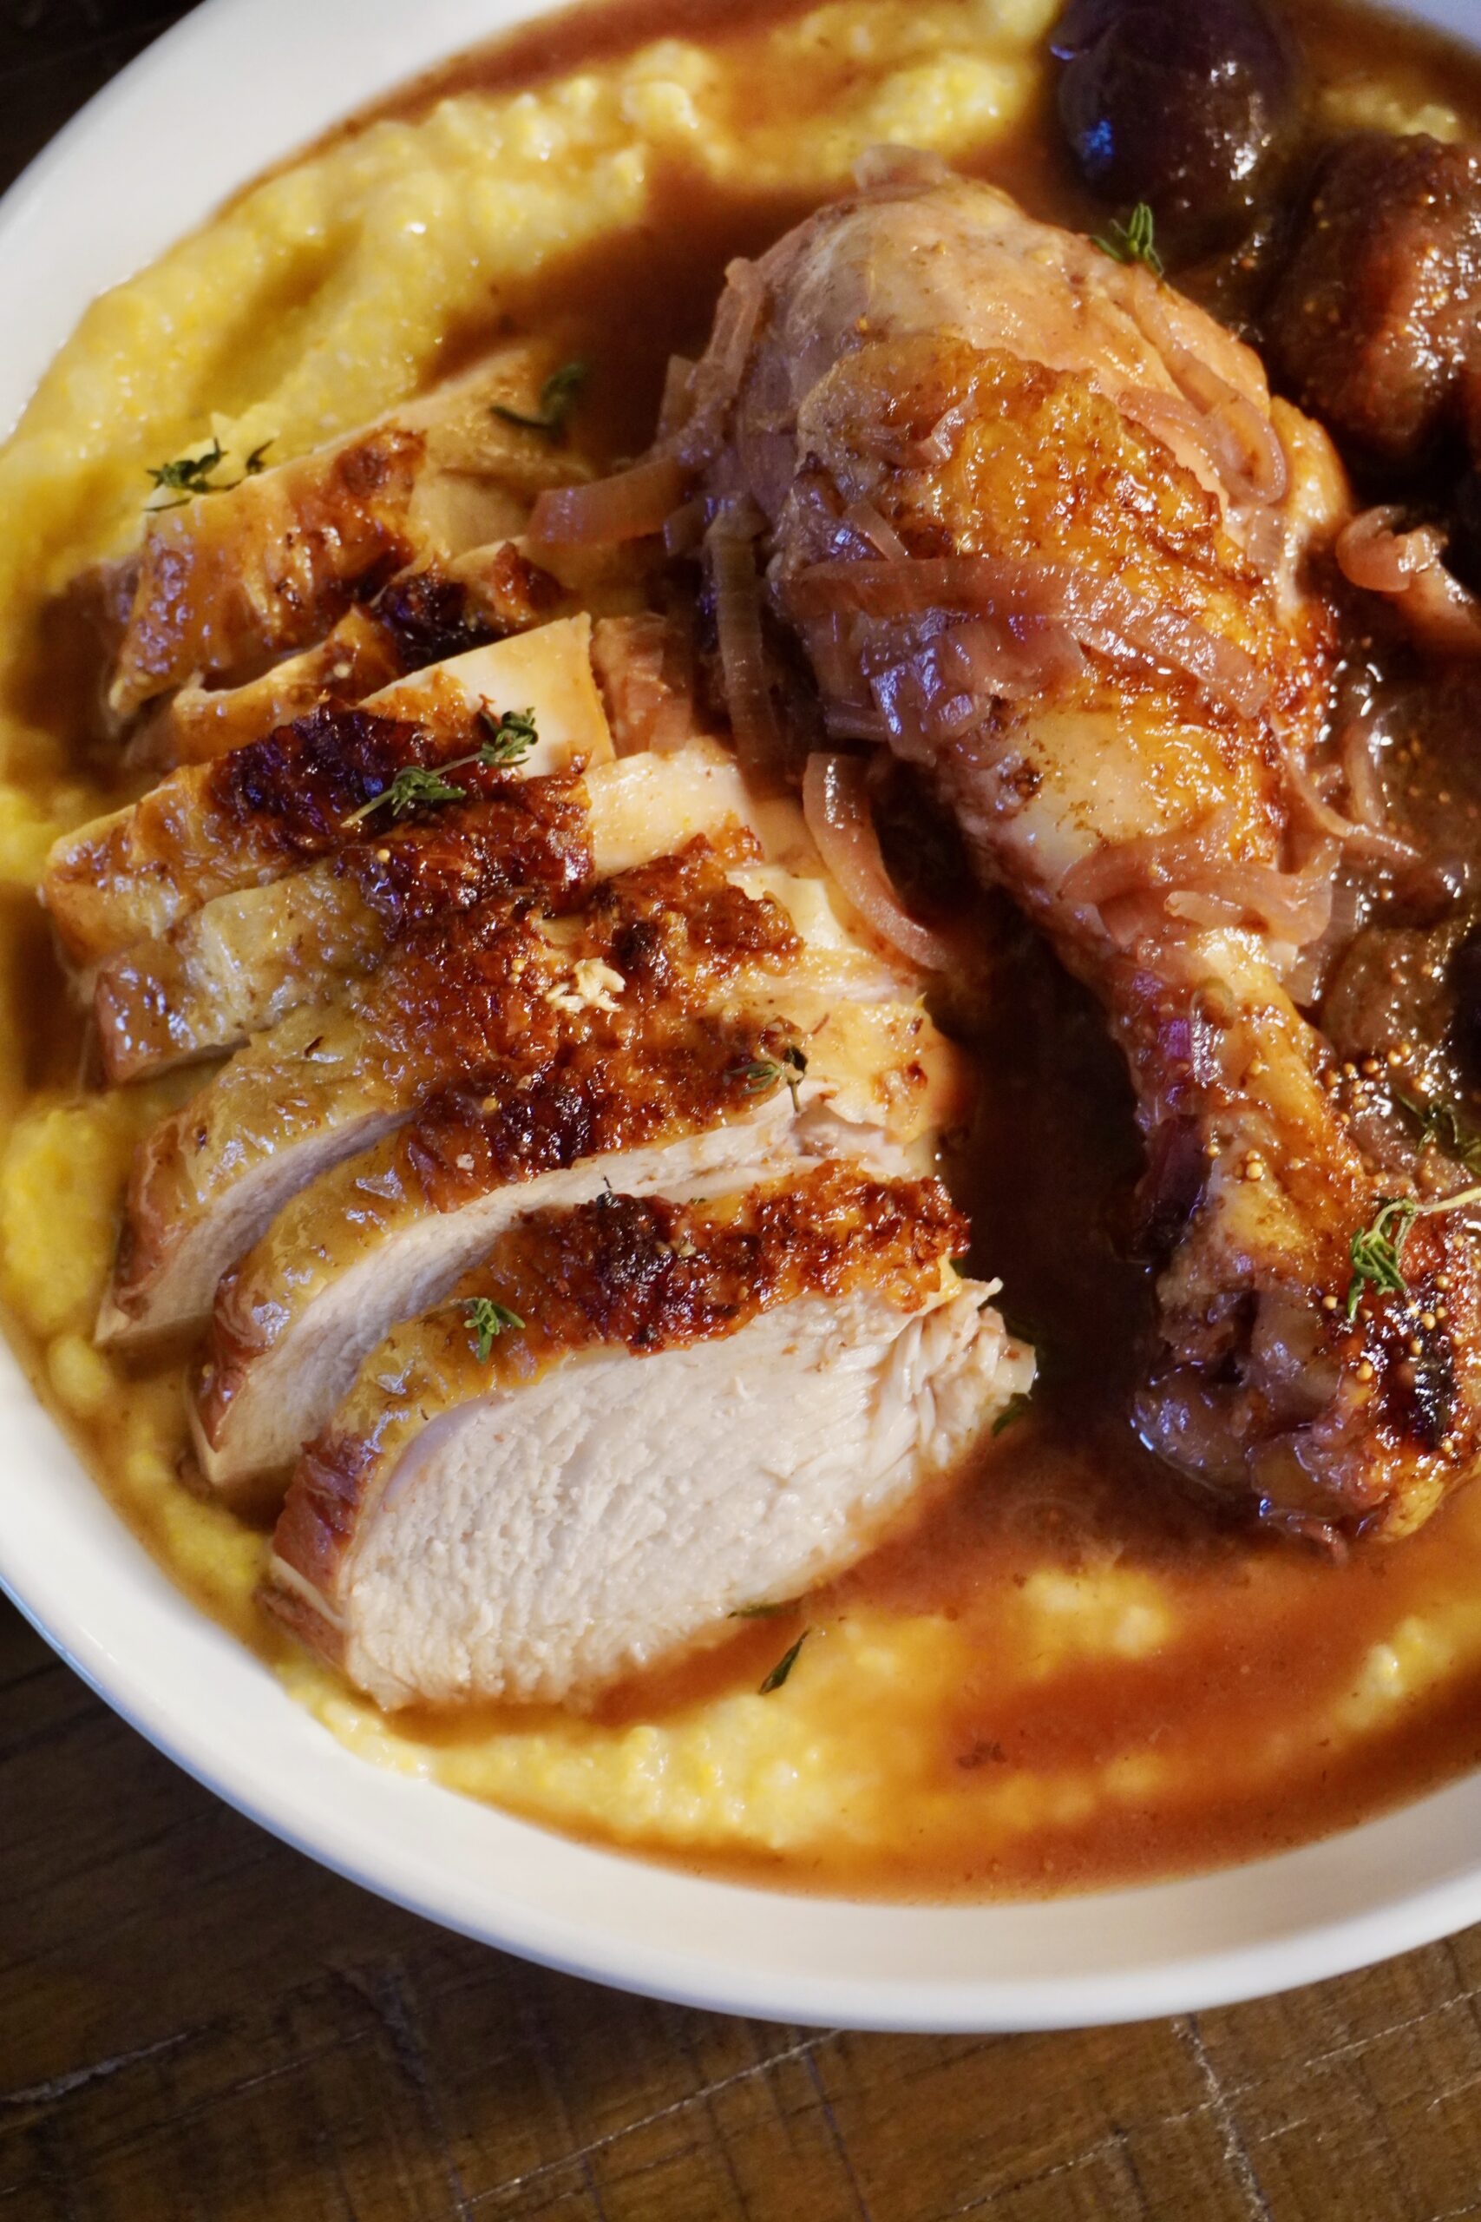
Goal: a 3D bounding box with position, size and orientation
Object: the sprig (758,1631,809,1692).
[{"bbox_3d":[0.004,0.050,0.352,0.002,0.002,0.007,34,69,14],"label":"sprig"}]

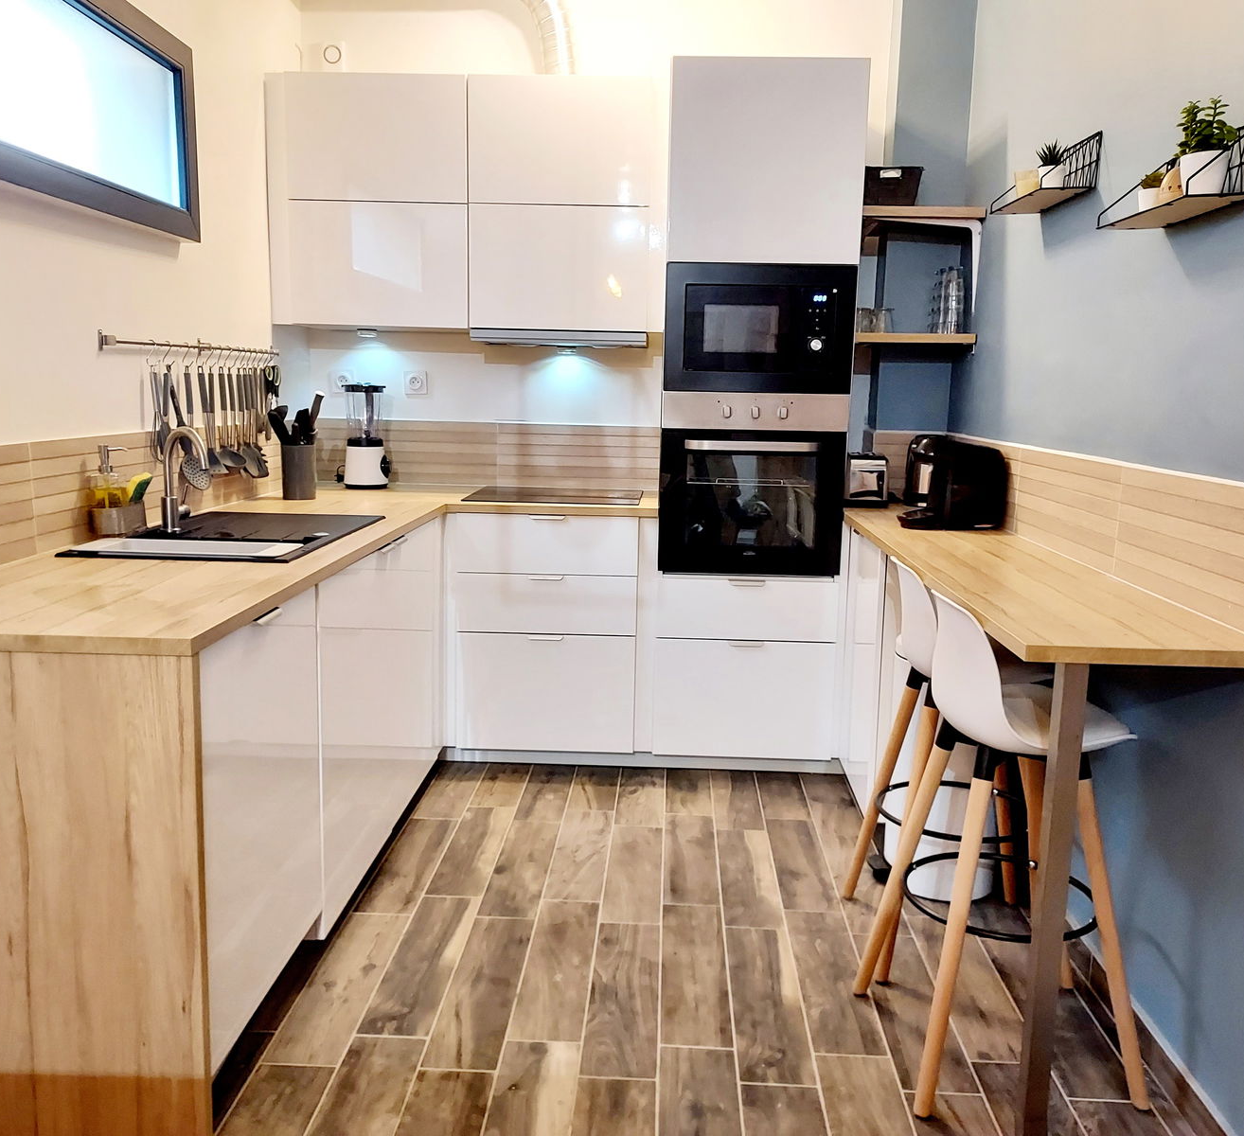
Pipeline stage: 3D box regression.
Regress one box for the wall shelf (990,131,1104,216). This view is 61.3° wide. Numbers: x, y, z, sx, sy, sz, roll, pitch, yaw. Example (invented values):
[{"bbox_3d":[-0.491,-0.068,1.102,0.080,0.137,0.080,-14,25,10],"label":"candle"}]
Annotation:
[{"bbox_3d":[1.046,-0.974,2.608,0.130,0.126,0.358,2,10,2],"label":"wall shelf"}]

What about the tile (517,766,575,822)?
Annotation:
[{"bbox_3d":[-0.244,0.733,3.433,0.151,0.010,0.504,2,10,3],"label":"tile"}]

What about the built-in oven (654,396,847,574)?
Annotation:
[{"bbox_3d":[0.431,-0.302,3.651,0.593,0.594,0.560,2,9,2],"label":"built-in oven"}]

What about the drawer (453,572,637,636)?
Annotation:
[{"bbox_3d":[-0.239,0.082,3.748,0.597,0.200,0.550,2,9,2],"label":"drawer"}]

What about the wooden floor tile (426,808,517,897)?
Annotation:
[{"bbox_3d":[-0.415,0.798,2.969,0.150,0.010,0.588,2,9,3],"label":"wooden floor tile"}]

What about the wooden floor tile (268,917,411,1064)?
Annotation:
[{"bbox_3d":[-0.601,0.906,2.294,0.150,0.010,0.588,2,9,3],"label":"wooden floor tile"}]

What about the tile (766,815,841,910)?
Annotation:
[{"bbox_3d":[0.501,0.830,2.958,0.151,0.010,0.587,2,10,3],"label":"tile"}]

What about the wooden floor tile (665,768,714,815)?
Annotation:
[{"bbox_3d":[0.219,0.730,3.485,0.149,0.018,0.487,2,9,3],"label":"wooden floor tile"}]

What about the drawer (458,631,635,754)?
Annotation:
[{"bbox_3d":[-0.246,0.378,3.794,0.597,0.400,0.550,2,9,2],"label":"drawer"}]

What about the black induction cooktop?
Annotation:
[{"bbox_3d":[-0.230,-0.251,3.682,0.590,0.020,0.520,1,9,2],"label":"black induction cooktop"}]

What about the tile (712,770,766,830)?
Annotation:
[{"bbox_3d":[0.369,0.750,3.410,0.153,0.010,0.540,2,9,2],"label":"tile"}]

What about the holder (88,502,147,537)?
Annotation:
[{"bbox_3d":[-1.203,-0.117,2.509,0.083,0.066,0.129,1,10,1],"label":"holder"}]

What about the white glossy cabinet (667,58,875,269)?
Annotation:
[{"bbox_3d":[0.460,-1.298,3.538,0.599,0.607,0.600,2,9,2],"label":"white glossy cabinet"}]

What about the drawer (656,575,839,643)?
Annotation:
[{"bbox_3d":[0.419,0.108,3.646,0.597,0.200,0.440,1,9,2],"label":"drawer"}]

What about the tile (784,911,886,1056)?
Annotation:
[{"bbox_3d":[0.467,0.919,2.358,0.150,0.010,0.588,2,9,3],"label":"tile"}]

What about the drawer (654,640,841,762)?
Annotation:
[{"bbox_3d":[0.414,0.398,3.756,0.594,0.400,0.497,1,10,1],"label":"drawer"}]

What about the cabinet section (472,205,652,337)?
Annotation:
[{"bbox_3d":[-0.205,-1.024,3.670,0.600,0.400,0.380,2,9,2],"label":"cabinet section"}]

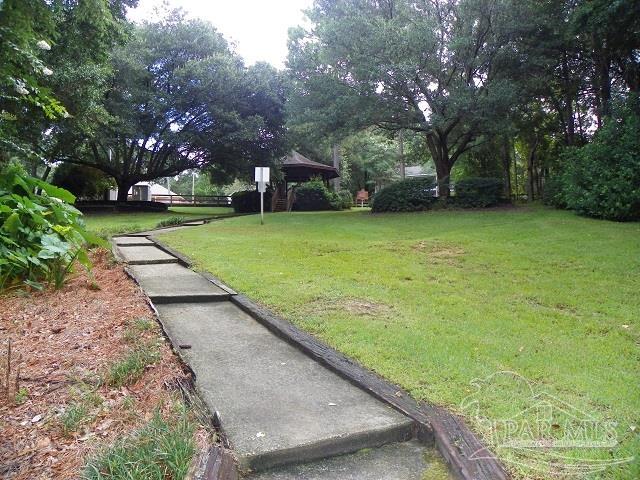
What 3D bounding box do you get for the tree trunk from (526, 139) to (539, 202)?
[{"bbox_3d":[15.030,-4.916,34.000,0.750,4.500,0.600,0,4,0],"label":"tree trunk"}]

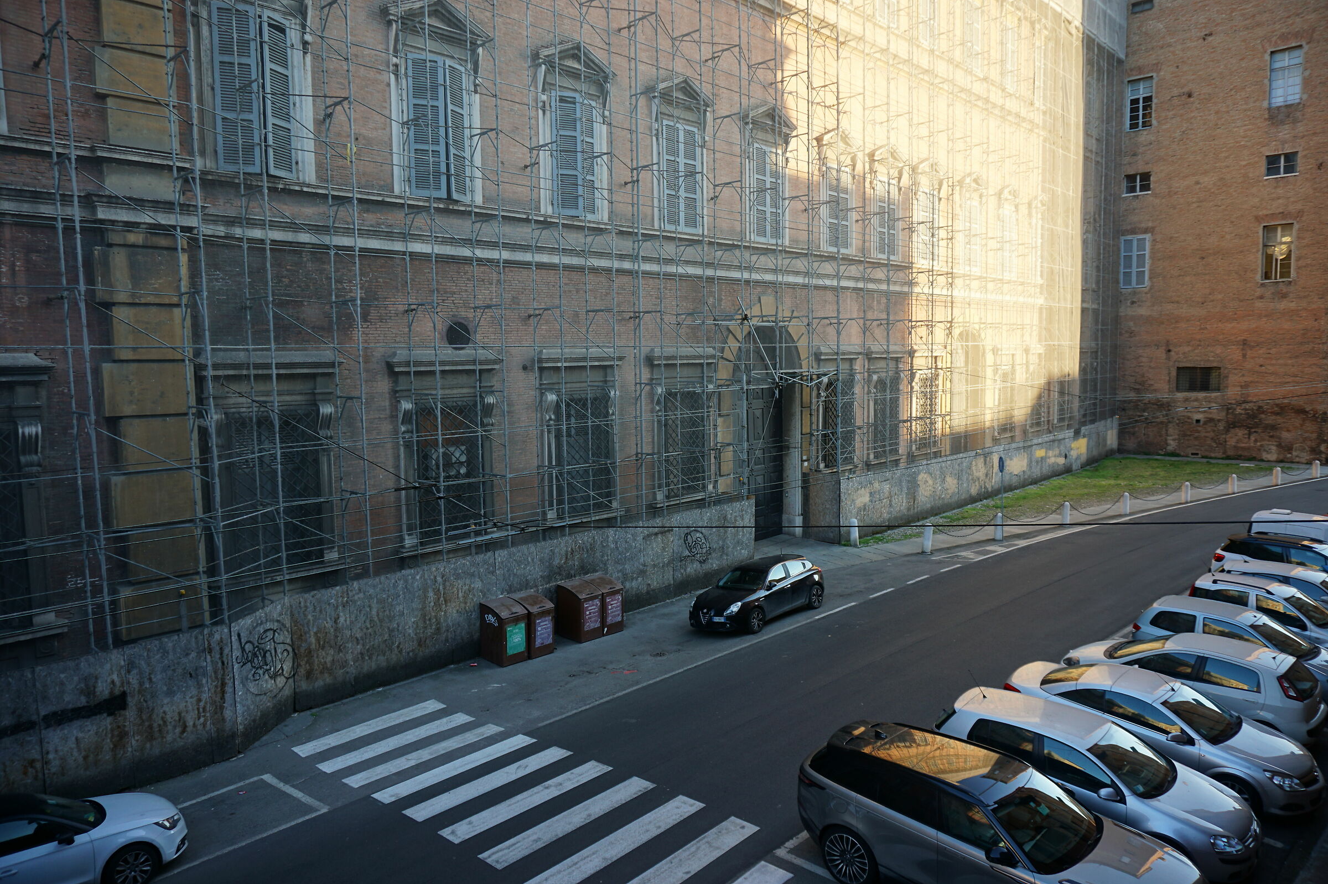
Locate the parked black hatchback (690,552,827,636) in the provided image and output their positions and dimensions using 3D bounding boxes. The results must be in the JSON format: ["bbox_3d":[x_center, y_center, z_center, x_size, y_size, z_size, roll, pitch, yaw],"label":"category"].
[{"bbox_3d":[2.460,3.783,22.836,1.798,1.460,4.351,4,7,43],"label":"parked black hatchback"}]

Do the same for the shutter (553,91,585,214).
[{"bbox_3d":[-2.575,-7.669,23.649,0.810,3.210,0.050,-3,6,-22],"label":"shutter"}]

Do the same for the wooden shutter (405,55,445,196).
[{"bbox_3d":[-5.485,-7.311,20.538,0.810,3.200,0.050,-3,6,-22],"label":"wooden shutter"}]

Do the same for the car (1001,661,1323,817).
[{"bbox_3d":[7.605,4.444,13.826,4.470,1.414,1.760,4,7,43],"label":"car"}]

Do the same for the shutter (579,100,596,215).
[{"bbox_3d":[-2.084,-7.732,24.321,0.050,3.200,0.800,2,6,33],"label":"shutter"}]

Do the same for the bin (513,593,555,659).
[{"bbox_3d":[-3.129,4.254,20.621,0.670,1.290,0.960,-6,7,-43],"label":"bin"}]

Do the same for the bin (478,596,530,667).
[{"bbox_3d":[-3.649,4.309,20.145,0.680,1.290,0.970,-6,7,-43],"label":"bin"}]

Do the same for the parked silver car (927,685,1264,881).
[{"bbox_3d":[5.713,4.602,12.165,1.760,1.485,4.204,-6,8,-44],"label":"parked silver car"}]

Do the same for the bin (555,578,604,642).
[{"bbox_3d":[-2.072,4.133,21.700,0.680,1.290,0.960,-6,7,-43],"label":"bin"}]

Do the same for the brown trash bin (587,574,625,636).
[{"bbox_3d":[-1.569,4.079,22.165,0.660,1.290,0.960,-6,7,-43],"label":"brown trash bin"}]

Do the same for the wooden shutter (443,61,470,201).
[{"bbox_3d":[-4.906,-7.380,21.157,0.050,3.200,0.810,1,6,18],"label":"wooden shutter"}]

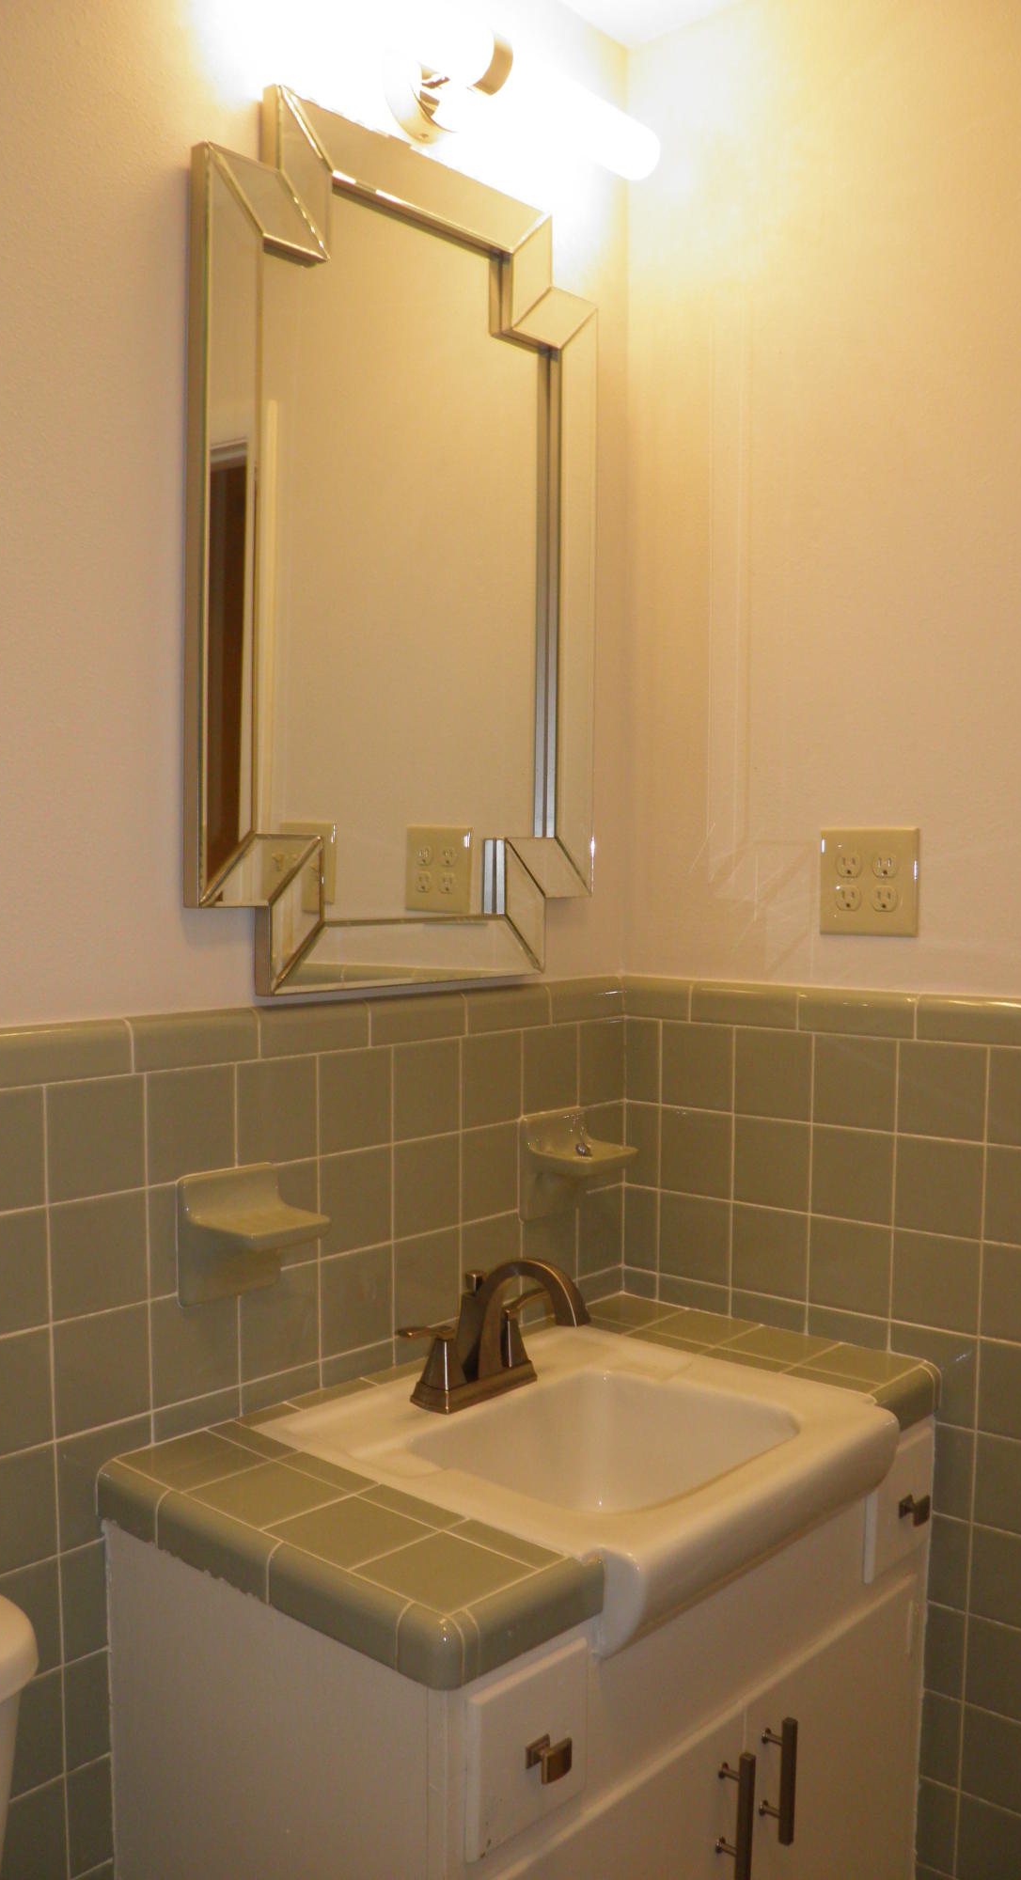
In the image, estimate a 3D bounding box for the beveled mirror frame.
[{"bbox_3d":[-0.106,-0.409,1.713,0.030,0.914,0.610,4,4,41],"label":"beveled mirror frame"}]

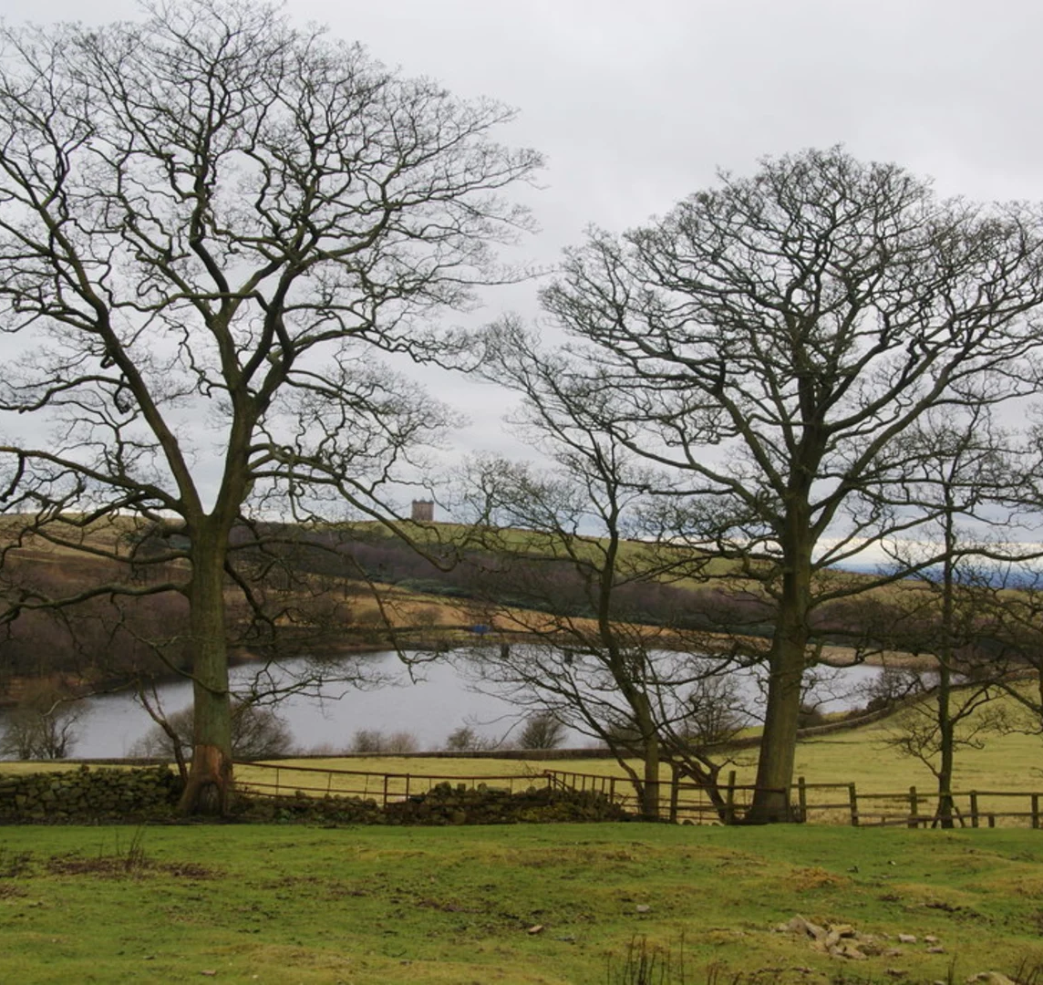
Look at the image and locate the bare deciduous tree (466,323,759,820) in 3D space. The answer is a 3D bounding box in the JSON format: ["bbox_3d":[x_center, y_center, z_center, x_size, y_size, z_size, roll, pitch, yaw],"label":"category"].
[{"bbox_3d":[2.219,1.924,42.000,7.090,12.160,7.000,1,-2,0],"label":"bare deciduous tree"}]

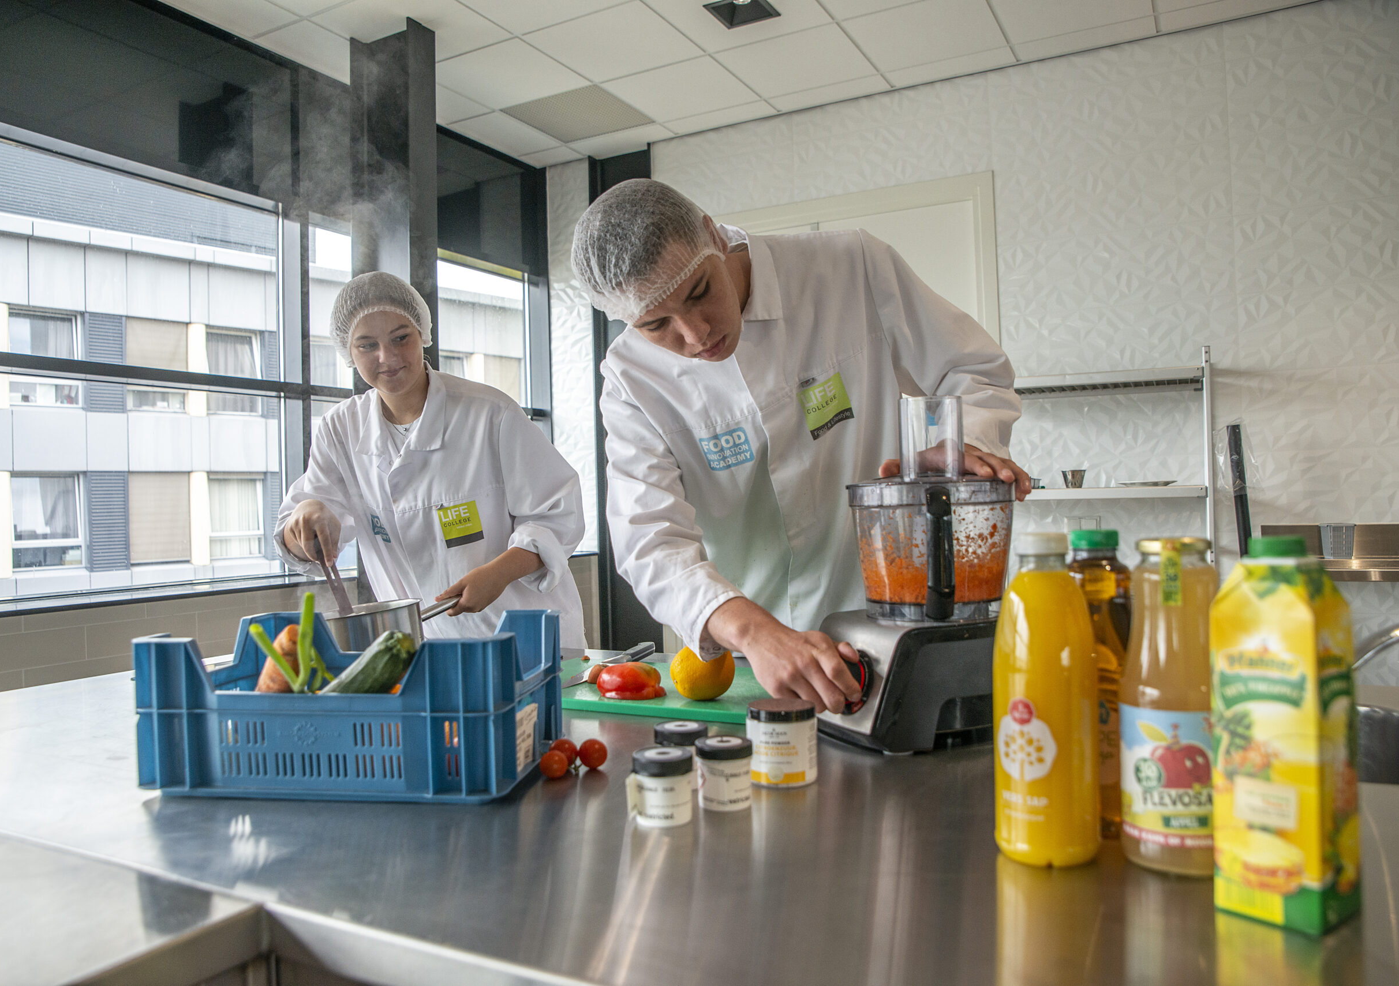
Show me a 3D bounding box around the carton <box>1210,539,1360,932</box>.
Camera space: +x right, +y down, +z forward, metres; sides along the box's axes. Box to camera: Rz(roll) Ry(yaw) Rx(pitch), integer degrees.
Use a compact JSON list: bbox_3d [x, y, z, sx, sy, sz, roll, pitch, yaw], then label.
[{"bbox_3d":[0.415,0.164,0.701,0.068,0.263,0.068,-1,-1,-38],"label":"carton"}]

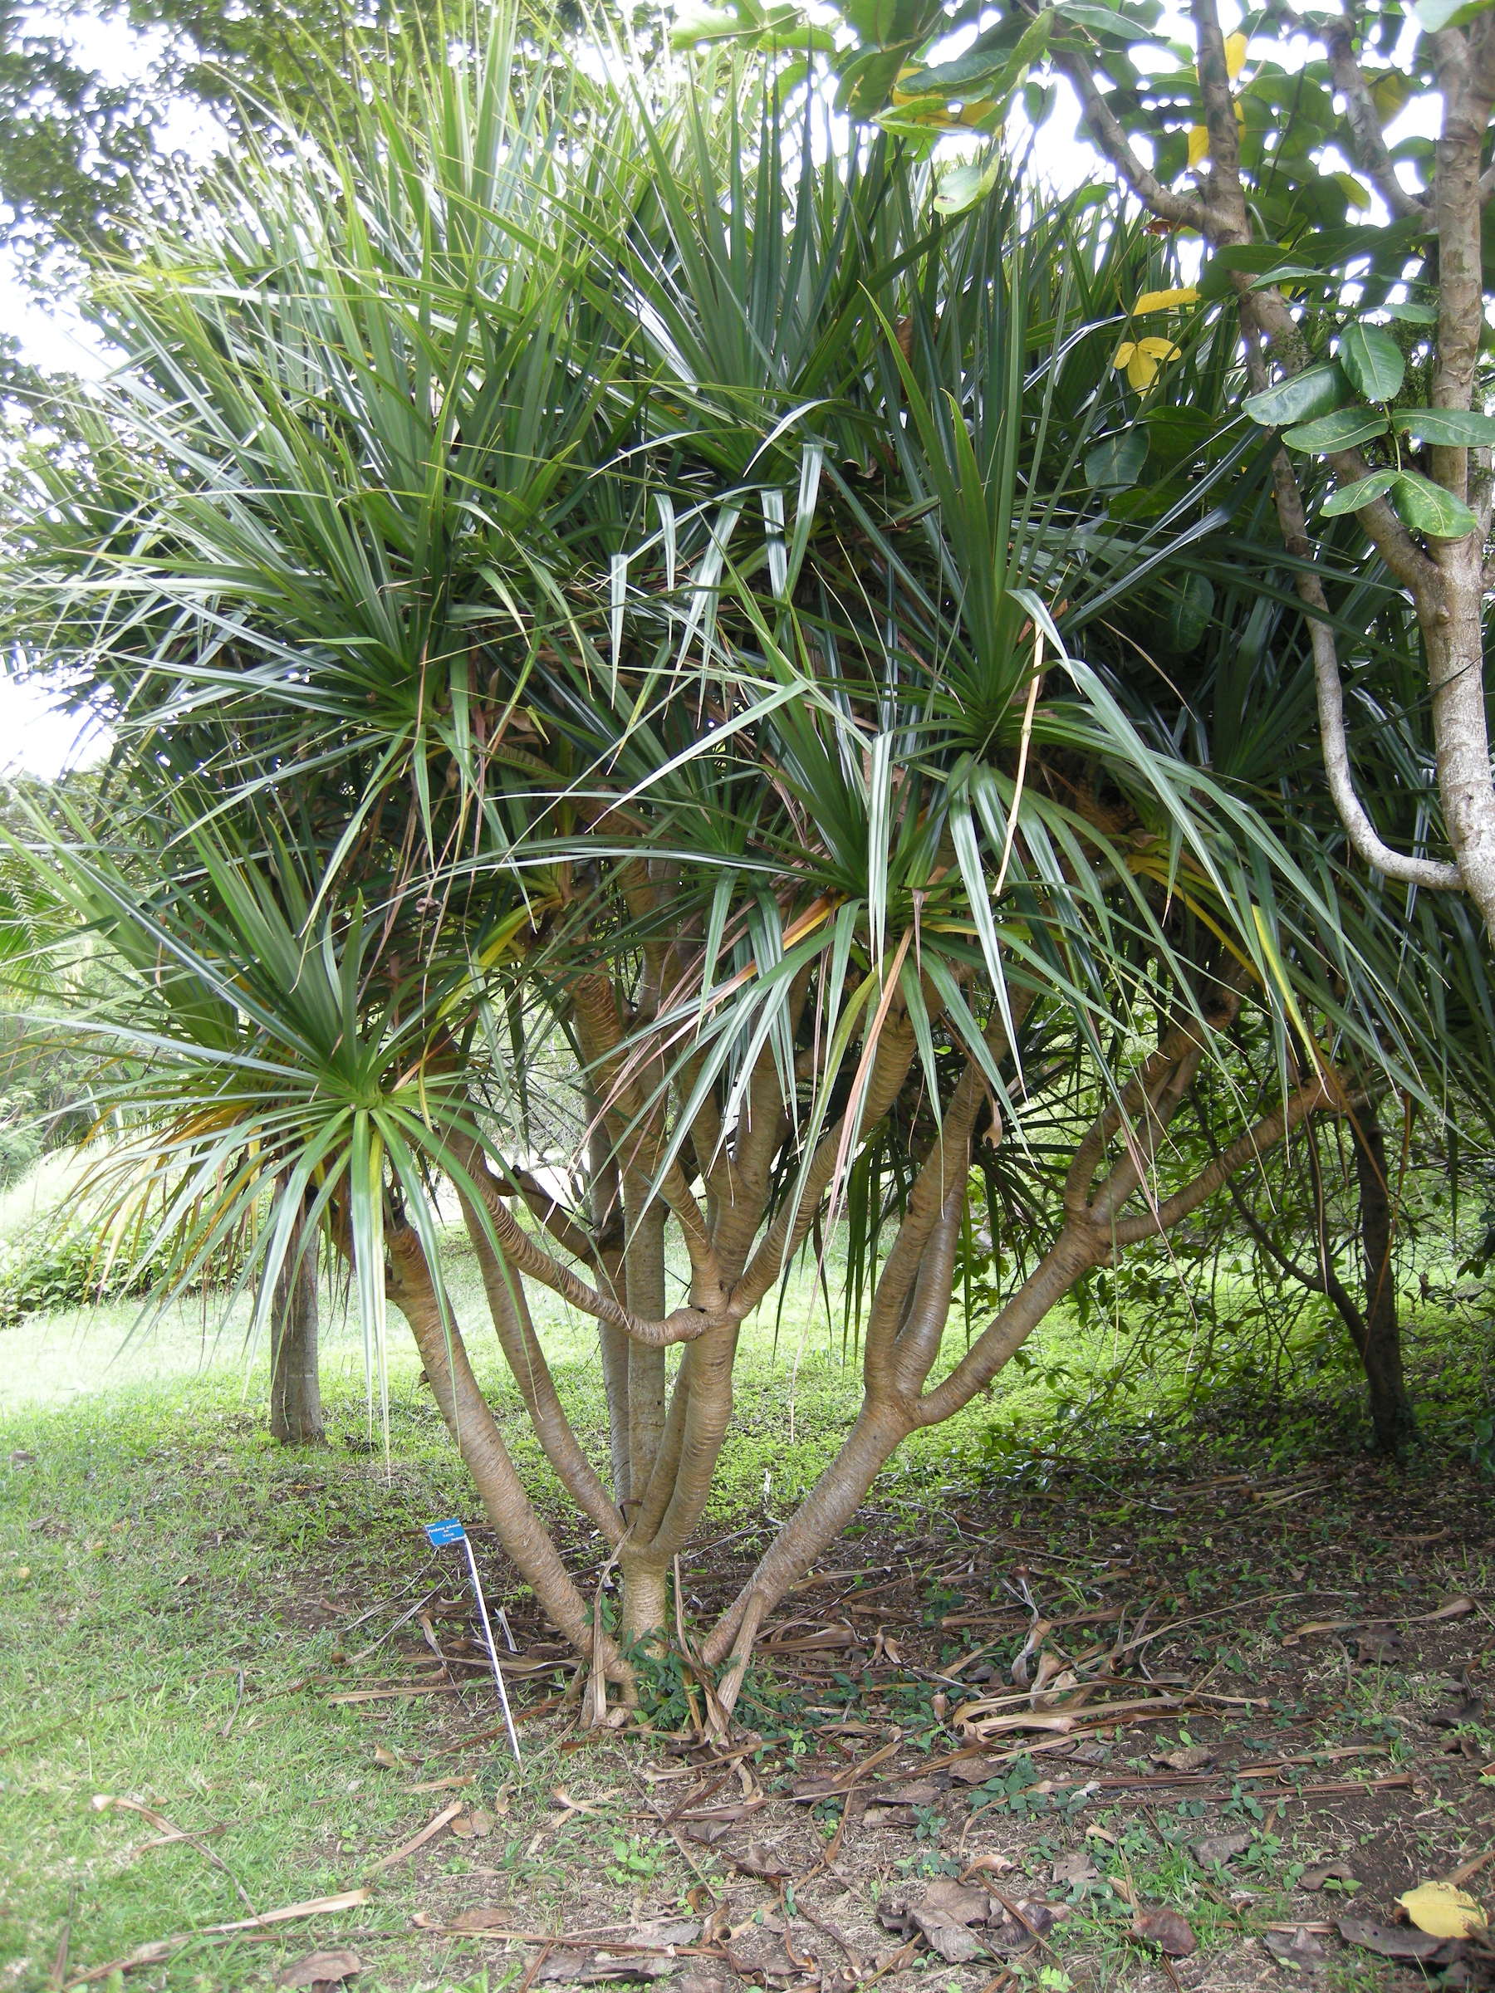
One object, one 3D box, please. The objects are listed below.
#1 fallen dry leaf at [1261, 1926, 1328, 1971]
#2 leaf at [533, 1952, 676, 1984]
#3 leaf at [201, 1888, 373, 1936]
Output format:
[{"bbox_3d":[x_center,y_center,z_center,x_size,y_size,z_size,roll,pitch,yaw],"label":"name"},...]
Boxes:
[{"bbox_3d":[0.965,1.679,3.557,0.114,0.050,0.089,-1,-3,15],"label":"fallen dry leaf"},{"bbox_3d":[-0.251,1.717,3.561,0.251,0.035,0.080,0,-2,-4],"label":"leaf"},{"bbox_3d":[-0.864,1.730,3.805,0.335,0.030,0.045,2,-3,-33],"label":"leaf"}]

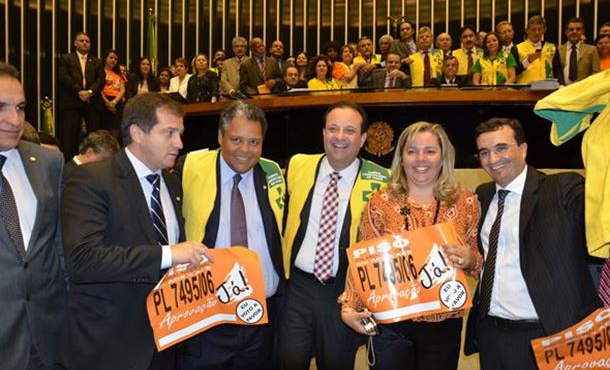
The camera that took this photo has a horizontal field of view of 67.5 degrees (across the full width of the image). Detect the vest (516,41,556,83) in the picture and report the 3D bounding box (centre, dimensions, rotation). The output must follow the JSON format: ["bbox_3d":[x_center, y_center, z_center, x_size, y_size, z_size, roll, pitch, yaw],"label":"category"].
[{"bbox_3d":[2.206,-1.062,4.350,0.420,0.620,0.280,1,1,18],"label":"vest"}]

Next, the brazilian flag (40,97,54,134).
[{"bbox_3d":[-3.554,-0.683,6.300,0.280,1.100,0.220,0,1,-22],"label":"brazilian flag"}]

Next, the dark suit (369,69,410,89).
[{"bbox_3d":[0.879,-0.910,4.750,0.520,0.620,0.380,1,1,6],"label":"dark suit"}]

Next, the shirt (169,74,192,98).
[{"bbox_3d":[-1.521,-1.086,5.600,0.420,0.580,0.260,0,1,-9],"label":"shirt"}]

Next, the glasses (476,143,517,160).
[{"bbox_3d":[0.739,-0.127,1.723,0.135,0.042,0.138,-6,-7,-44],"label":"glasses"}]

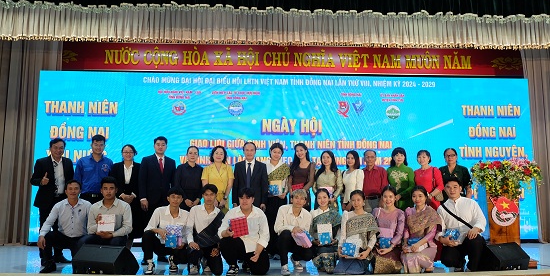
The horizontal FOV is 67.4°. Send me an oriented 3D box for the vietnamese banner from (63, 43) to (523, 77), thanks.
[{"bbox_3d":[0.417,-1.542,7.933,9.172,0.620,0.080,1,-6,-3],"label":"vietnamese banner"}]

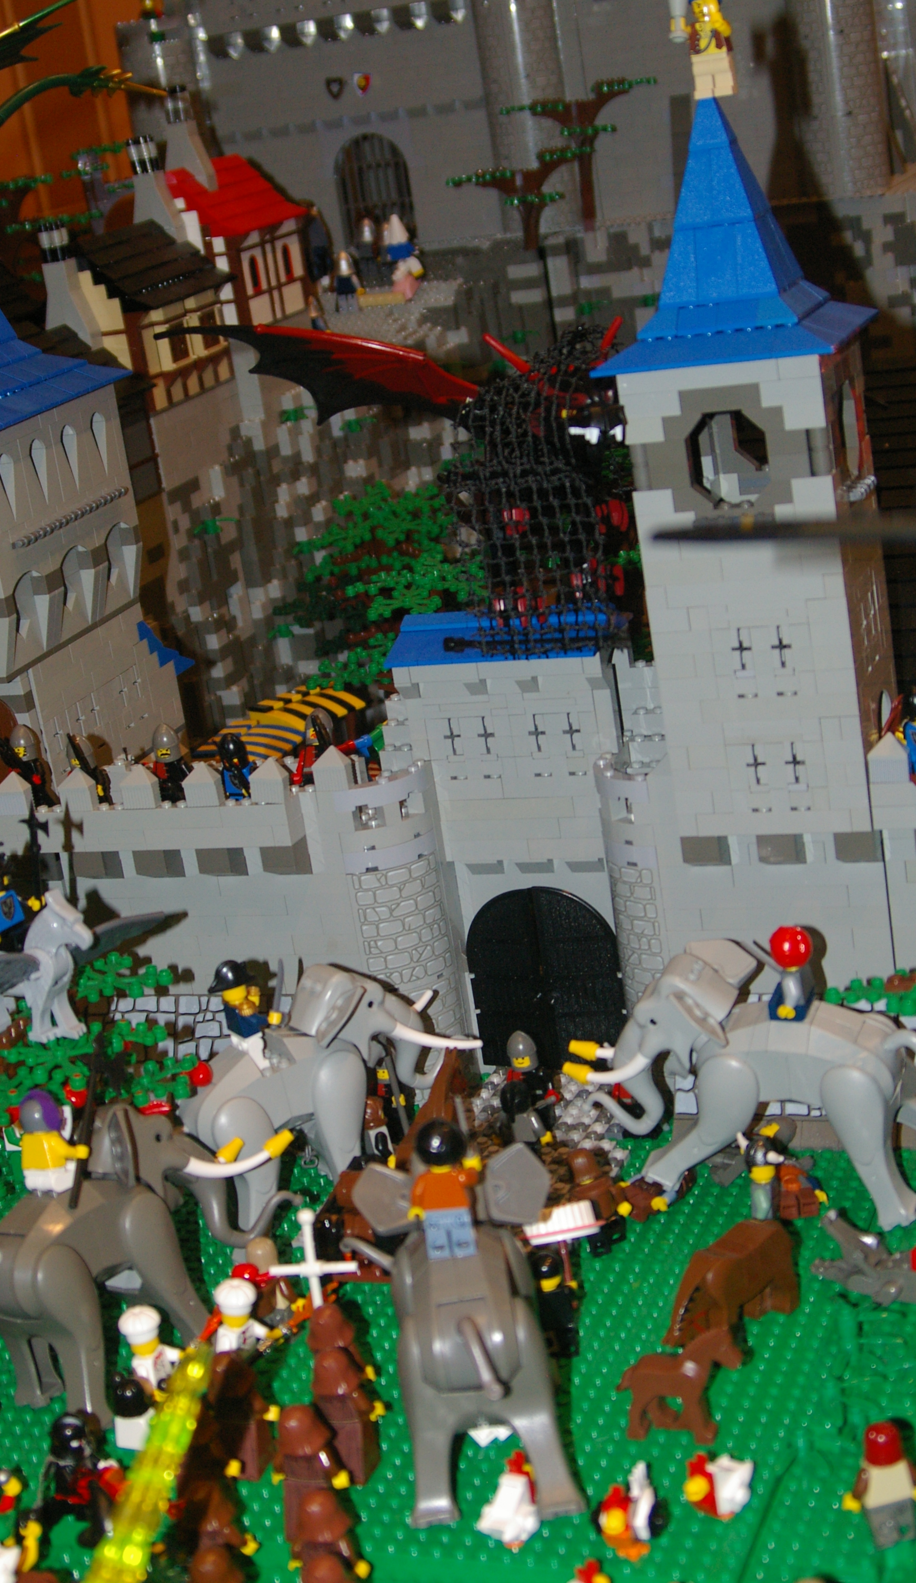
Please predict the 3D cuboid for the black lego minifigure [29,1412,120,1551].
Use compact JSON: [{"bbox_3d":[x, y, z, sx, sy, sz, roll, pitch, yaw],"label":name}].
[{"bbox_3d":[-0.129,0.232,0.842,0.024,0.048,0.032,2,21,30],"label":"black lego minifigure"}]

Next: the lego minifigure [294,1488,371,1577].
[{"bbox_3d":[-0.039,0.237,0.780,0.026,0.050,0.017,-2,19,21],"label":"lego minifigure"}]

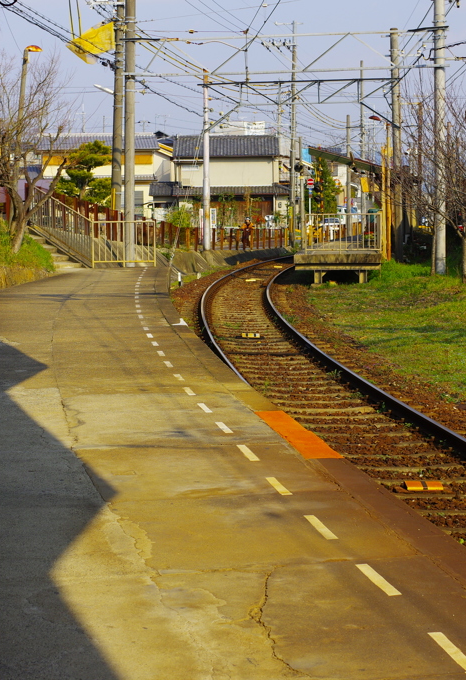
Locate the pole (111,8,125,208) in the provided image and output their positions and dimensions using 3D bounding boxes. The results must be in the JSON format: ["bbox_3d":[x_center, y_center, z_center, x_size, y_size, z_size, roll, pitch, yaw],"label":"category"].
[{"bbox_3d":[-3.576,-7.241,46.135,0.330,8.000,0.330,1,5,0],"label":"pole"}]

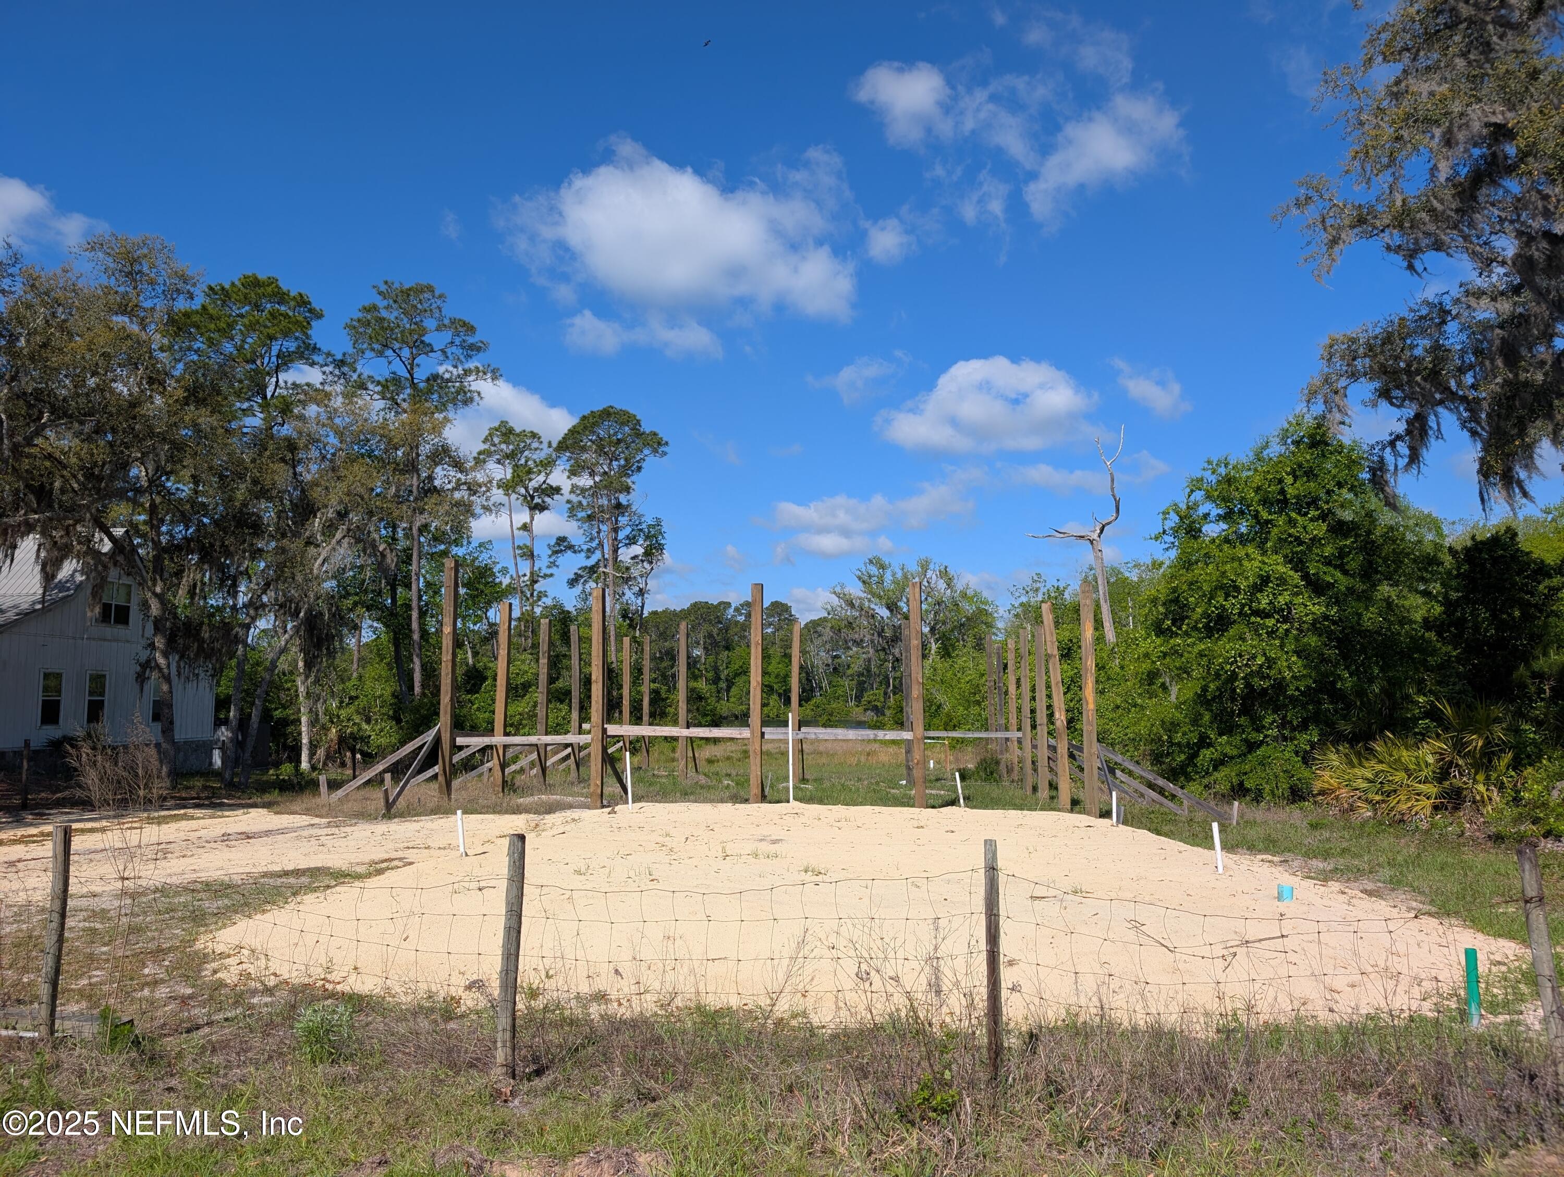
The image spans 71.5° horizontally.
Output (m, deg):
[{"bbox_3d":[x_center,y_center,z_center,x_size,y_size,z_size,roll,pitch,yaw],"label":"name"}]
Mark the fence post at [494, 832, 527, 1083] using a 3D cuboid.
[{"bbox_3d":[-1.252,1.712,5.037,0.077,1.125,0.077,1,-6,0],"label":"fence post"}]

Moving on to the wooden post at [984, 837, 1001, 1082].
[{"bbox_3d":[0.978,1.723,5.036,0.062,1.102,0.062,0,-6,0],"label":"wooden post"}]

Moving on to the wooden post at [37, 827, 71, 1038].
[{"bbox_3d":[-3.892,1.834,5.807,0.088,1.140,0.088,0,-6,0],"label":"wooden post"}]

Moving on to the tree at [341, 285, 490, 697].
[{"bbox_3d":[-18.526,-4.236,56.195,7.600,23.943,7.000,0,-6,0],"label":"tree"}]

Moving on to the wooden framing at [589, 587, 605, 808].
[{"bbox_3d":[-3.348,1.990,19.724,0.187,3.998,0.187,-1,-6,5],"label":"wooden framing"}]

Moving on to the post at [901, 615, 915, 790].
[{"bbox_3d":[2.721,2.473,23.379,0.145,3.585,0.145,-1,-6,5],"label":"post"}]

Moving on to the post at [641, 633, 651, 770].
[{"bbox_3d":[-3.865,3.228,30.791,0.145,3.826,0.145,-1,-6,5],"label":"post"}]

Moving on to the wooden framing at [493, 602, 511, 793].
[{"bbox_3d":[-5.856,2.298,22.791,0.187,4.021,0.187,0,-6,6],"label":"wooden framing"}]

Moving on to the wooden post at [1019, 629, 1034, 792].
[{"bbox_3d":[6.127,3.112,27.238,0.187,4.144,0.187,-1,-6,5],"label":"wooden post"}]

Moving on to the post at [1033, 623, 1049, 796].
[{"bbox_3d":[5.853,2.805,24.449,0.187,3.965,0.187,-1,-6,5],"label":"post"}]

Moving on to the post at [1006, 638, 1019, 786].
[{"bbox_3d":[6.411,3.443,30.025,0.187,4.013,0.187,-1,-6,5],"label":"post"}]

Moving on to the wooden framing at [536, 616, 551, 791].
[{"bbox_3d":[-4.793,2.268,21.571,0.145,3.428,0.145,-1,-6,5],"label":"wooden framing"}]

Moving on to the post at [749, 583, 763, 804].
[{"bbox_3d":[-0.401,1.641,16.472,0.145,3.449,0.145,-1,-6,5],"label":"post"}]

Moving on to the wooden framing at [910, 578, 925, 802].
[{"bbox_3d":[2.406,1.880,19.179,0.187,3.997,0.187,-1,-6,5],"label":"wooden framing"}]

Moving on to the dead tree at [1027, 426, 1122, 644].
[{"bbox_3d":[12.526,-0.161,42.618,3.600,12.391,2.500,0,-6,0],"label":"dead tree"}]

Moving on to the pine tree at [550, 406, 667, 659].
[{"bbox_3d":[-10.571,-0.725,66.387,6.708,20.496,6.700,1,-6,-9],"label":"pine tree"}]

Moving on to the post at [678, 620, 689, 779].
[{"bbox_3d":[-2.542,2.903,28.092,0.187,4.074,0.187,-1,-6,5],"label":"post"}]

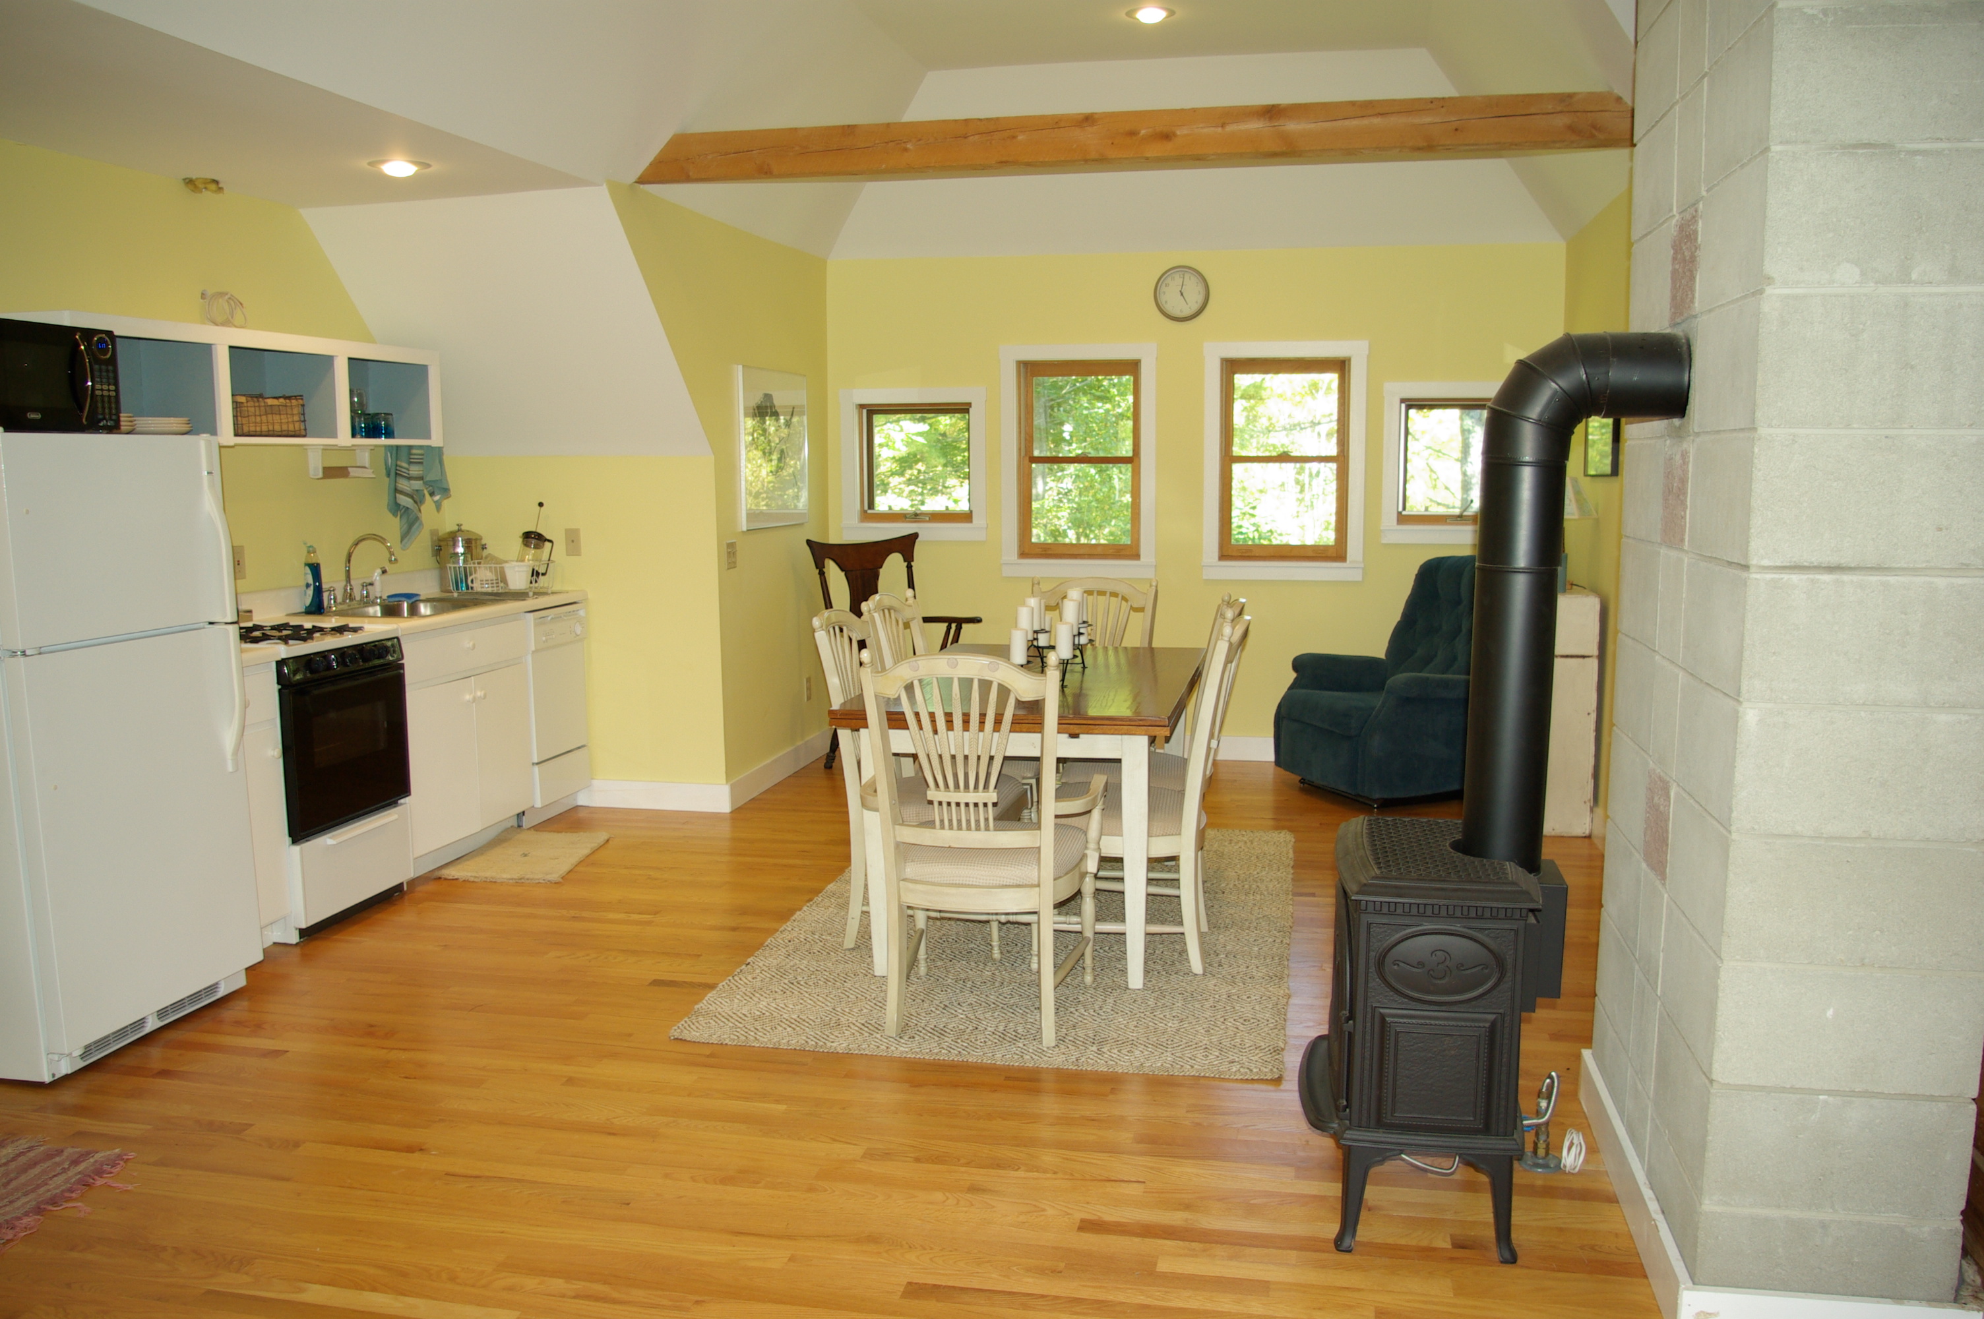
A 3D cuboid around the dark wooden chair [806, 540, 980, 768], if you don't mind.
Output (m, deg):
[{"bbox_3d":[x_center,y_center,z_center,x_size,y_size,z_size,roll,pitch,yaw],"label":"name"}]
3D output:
[{"bbox_3d":[-0.429,-0.007,6.805,0.600,1.100,0.640,-6,10,-37],"label":"dark wooden chair"}]

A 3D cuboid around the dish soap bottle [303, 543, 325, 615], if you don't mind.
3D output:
[{"bbox_3d":[-2.403,-0.285,5.252,0.070,0.245,0.050,4,9,27],"label":"dish soap bottle"}]

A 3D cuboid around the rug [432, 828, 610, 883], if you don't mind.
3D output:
[{"bbox_3d":[-1.713,0.720,5.534,0.460,0.012,0.650,0,8,4],"label":"rug"}]

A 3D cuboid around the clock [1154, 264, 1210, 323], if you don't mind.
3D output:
[{"bbox_3d":[0.891,-1.722,6.984,0.267,0.267,0.045,1,8,9],"label":"clock"}]

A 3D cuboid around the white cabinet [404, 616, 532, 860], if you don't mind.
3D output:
[{"bbox_3d":[-2.163,0.287,5.446,0.620,0.845,0.800,1,8,12],"label":"white cabinet"}]

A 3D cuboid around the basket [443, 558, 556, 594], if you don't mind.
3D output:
[{"bbox_3d":[-2.049,-0.345,6.223,0.380,0.135,0.270,1,8,10],"label":"basket"}]

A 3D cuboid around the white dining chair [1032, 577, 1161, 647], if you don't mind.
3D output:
[{"bbox_3d":[0.350,0.224,5.544,0.630,1.005,0.600,1,8,10],"label":"white dining chair"}]

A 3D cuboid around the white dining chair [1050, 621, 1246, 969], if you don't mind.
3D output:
[{"bbox_3d":[0.446,0.362,4.374,0.600,0.997,0.510,1,8,11],"label":"white dining chair"}]

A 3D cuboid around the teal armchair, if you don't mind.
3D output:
[{"bbox_3d":[1.786,0.064,6.435,0.860,1.030,0.790,-4,8,-22],"label":"teal armchair"}]

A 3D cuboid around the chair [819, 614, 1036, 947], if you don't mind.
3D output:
[{"bbox_3d":[-0.194,0.355,4.599,0.610,1.005,0.520,1,8,10],"label":"chair"}]

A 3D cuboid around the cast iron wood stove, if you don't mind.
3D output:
[{"bbox_3d":[0.933,0.237,2.845,0.655,1.680,0.540,1,8,10],"label":"cast iron wood stove"}]

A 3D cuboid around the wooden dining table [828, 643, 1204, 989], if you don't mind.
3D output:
[{"bbox_3d":[0.164,0.432,4.792,0.945,0.765,1.480,1,8,12],"label":"wooden dining table"}]

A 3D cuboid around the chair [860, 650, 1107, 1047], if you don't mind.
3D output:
[{"bbox_3d":[-0.031,0.443,3.905,0.640,1.005,0.600,1,8,10],"label":"chair"}]

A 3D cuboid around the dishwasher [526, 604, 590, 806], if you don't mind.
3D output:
[{"bbox_3d":[-2.029,0.205,6.086,0.600,0.855,0.475,1,8,12],"label":"dishwasher"}]

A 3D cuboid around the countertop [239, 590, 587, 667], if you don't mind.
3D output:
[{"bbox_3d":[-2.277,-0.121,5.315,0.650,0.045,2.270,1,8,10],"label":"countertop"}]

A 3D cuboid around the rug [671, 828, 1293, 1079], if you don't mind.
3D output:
[{"bbox_3d":[0.185,0.809,4.799,1.525,0.014,2.430,1,8,12],"label":"rug"}]

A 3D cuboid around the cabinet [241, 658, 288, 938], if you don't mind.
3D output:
[{"bbox_3d":[-2.438,0.460,4.418,0.600,0.870,0.300,1,8,10],"label":"cabinet"}]

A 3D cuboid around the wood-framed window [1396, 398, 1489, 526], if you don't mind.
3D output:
[{"bbox_3d":[2.193,-0.919,6.926,0.570,0.585,0.080,1,8,9],"label":"wood-framed window"}]

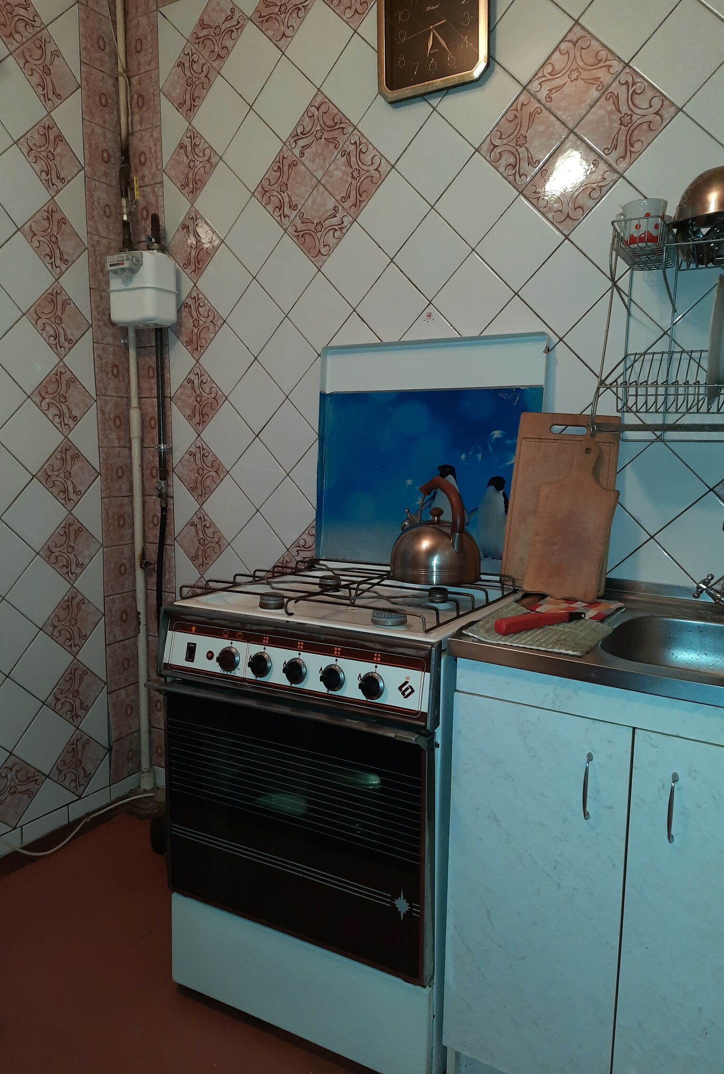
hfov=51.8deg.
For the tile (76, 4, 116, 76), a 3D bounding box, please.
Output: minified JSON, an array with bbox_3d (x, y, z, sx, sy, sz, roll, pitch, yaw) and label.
[{"bbox_3d":[-0.740,-1.405,2.120,0.012,0.150,0.148,5,9,30],"label":"tile"}]

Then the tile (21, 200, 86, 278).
[{"bbox_3d":[-0.842,-0.815,2.040,0.010,0.150,0.150,5,54,30],"label":"tile"}]

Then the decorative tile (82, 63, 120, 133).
[{"bbox_3d":[-0.741,-1.254,2.142,0.012,0.151,0.148,5,9,30],"label":"decorative tile"}]

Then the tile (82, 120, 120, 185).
[{"bbox_3d":[-0.745,-1.104,2.163,0.010,0.150,0.150,5,9,30],"label":"tile"}]

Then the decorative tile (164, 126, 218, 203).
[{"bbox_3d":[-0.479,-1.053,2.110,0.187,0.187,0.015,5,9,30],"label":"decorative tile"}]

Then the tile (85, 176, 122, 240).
[{"bbox_3d":[-0.746,-0.954,2.184,0.010,0.150,0.150,5,9,30],"label":"tile"}]

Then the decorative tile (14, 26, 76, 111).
[{"bbox_3d":[-0.841,-1.243,1.988,0.010,0.150,0.150,5,53,31],"label":"decorative tile"}]

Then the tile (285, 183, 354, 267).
[{"bbox_3d":[-0.108,-0.803,1.923,0.150,0.150,0.010,51,28,15],"label":"tile"}]

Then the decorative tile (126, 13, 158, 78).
[{"bbox_3d":[-0.638,-1.414,2.148,0.149,0.149,0.010,5,10,30],"label":"decorative tile"}]

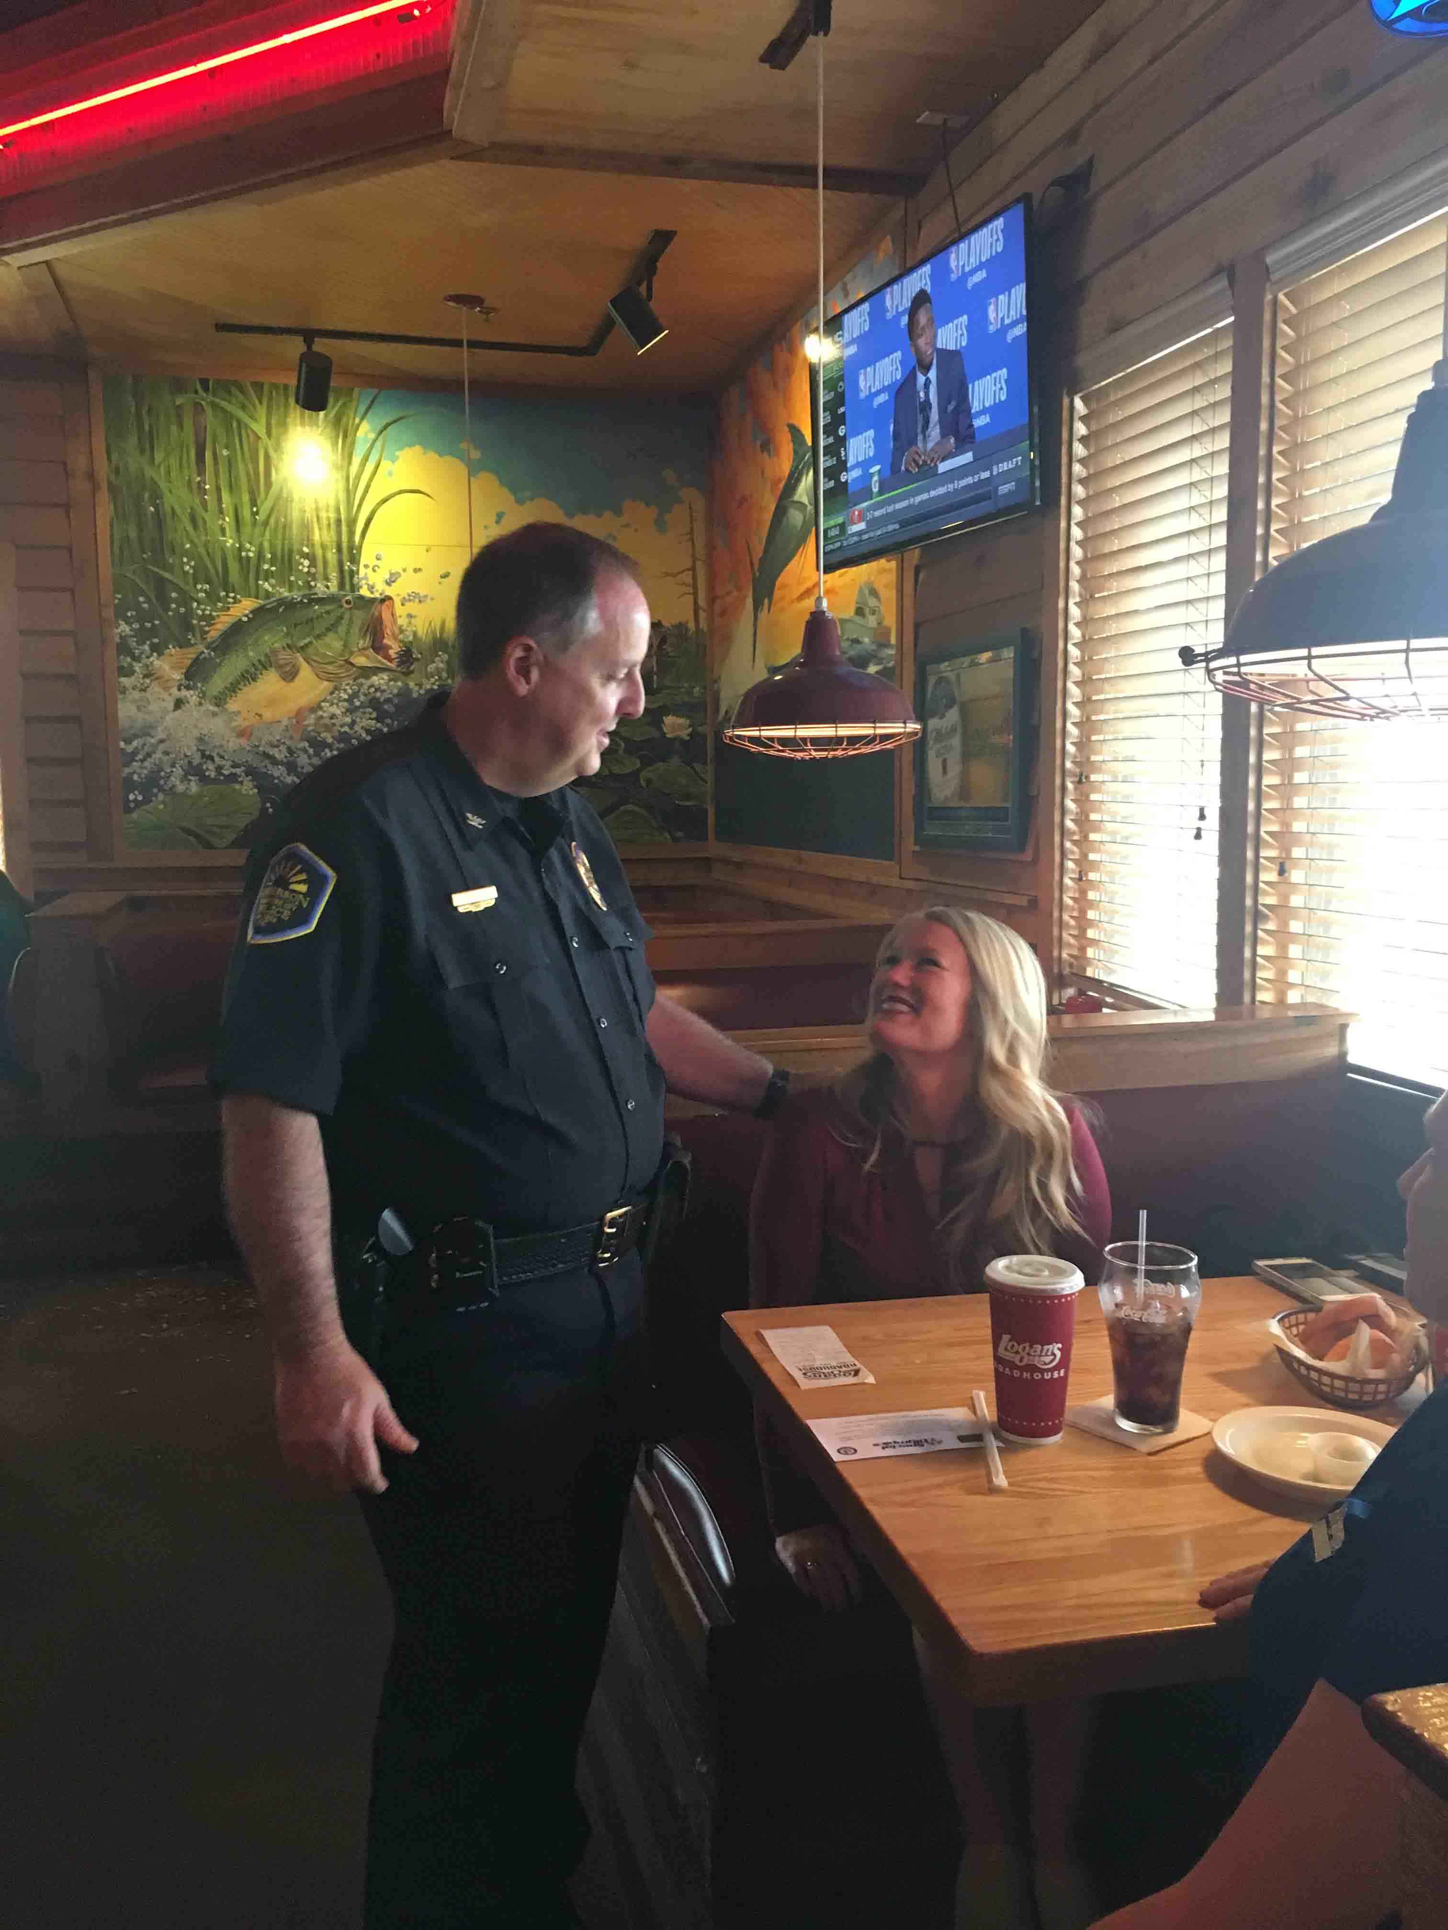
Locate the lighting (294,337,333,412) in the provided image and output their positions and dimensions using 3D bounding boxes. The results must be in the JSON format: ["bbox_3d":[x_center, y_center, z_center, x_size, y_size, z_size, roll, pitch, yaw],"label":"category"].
[{"bbox_3d":[-1.372,-1.977,5.400,0.115,0.250,0.170,-2,7,-14],"label":"lighting"}]

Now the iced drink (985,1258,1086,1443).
[{"bbox_3d":[0.303,0.375,1.564,0.095,0.160,0.095,1,7,11],"label":"iced drink"}]

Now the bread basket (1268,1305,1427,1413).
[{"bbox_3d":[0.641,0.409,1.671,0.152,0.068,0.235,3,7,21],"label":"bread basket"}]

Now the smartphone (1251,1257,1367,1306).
[{"bbox_3d":[0.725,0.393,1.982,0.079,0.011,0.160,-1,7,-11],"label":"smartphone"}]

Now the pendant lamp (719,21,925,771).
[{"bbox_3d":[0.188,-1.074,3.047,0.380,1.332,0.380,0,7,3],"label":"pendant lamp"}]

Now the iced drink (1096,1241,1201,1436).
[{"bbox_3d":[0.419,0.367,1.588,0.100,0.168,0.100,2,7,15],"label":"iced drink"}]

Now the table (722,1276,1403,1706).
[{"bbox_3d":[0.494,0.819,1.680,0.830,0.750,0.765,-2,7,-13],"label":"table"}]

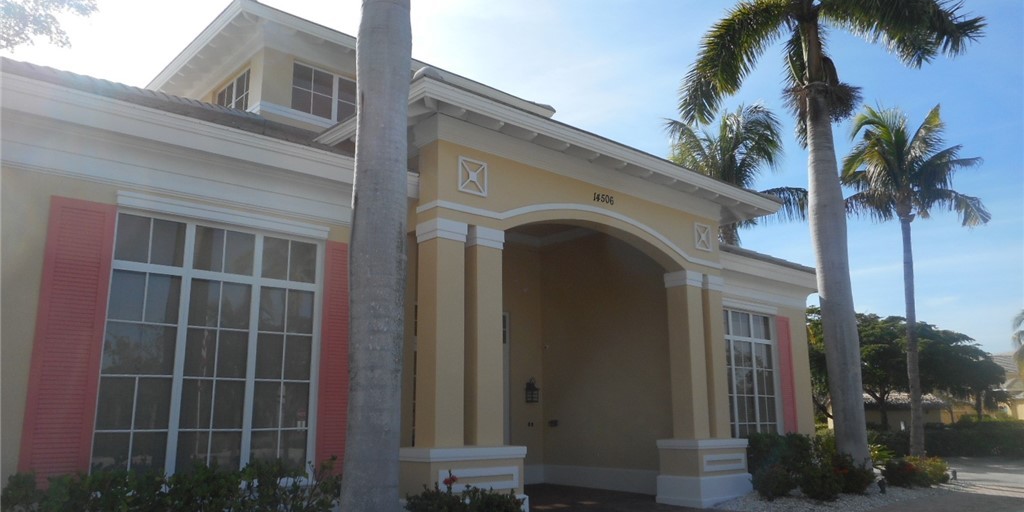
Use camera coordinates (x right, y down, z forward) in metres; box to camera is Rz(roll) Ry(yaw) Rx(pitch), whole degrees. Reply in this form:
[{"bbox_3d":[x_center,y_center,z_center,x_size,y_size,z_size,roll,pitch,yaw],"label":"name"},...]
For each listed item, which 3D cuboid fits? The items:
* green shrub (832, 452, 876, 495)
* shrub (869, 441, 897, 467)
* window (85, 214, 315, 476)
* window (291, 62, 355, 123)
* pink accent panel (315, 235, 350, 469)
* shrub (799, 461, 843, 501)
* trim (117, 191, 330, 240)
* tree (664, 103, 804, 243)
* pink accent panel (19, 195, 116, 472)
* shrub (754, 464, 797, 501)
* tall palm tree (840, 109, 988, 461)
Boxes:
[{"bbox_3d":[5.671,3.591,12.252,0.664,0.650,0.664,10,-16,-41],"label":"green shrub"},{"bbox_3d":[10.269,5.521,20.581,0.800,0.750,0.800,10,-16,-40],"label":"shrub"},{"bbox_3d":[-3.020,0.993,7.569,2.172,2.562,0.100,10,-16,-41],"label":"window"},{"bbox_3d":[-3.421,-3.023,14.156,1.693,0.927,0.100,10,-16,-41],"label":"window"},{"bbox_3d":[-2.225,1.306,9.645,0.620,3.015,0.070,10,-16,-40],"label":"pink accent panel"},{"bbox_3d":[5.514,3.996,13.273,0.750,0.680,0.750,10,-16,-40],"label":"shrub"},{"bbox_3d":[-2.939,-0.392,7.736,2.213,0.135,0.100,10,-16,-41],"label":"trim"},{"bbox_3d":[6.429,0.523,20.357,4.146,10.016,4.146,10,-16,-41],"label":"tree"},{"bbox_3d":[-3.953,0.776,6.587,0.541,2.617,0.050,10,-16,-41],"label":"pink accent panel"},{"bbox_3d":[4.083,3.513,11.510,0.647,0.517,0.647,10,-16,-41],"label":"shrub"},{"bbox_3d":[13.762,0.618,24.288,4.800,11.896,4.800,10,-16,-40],"label":"tall palm tree"}]

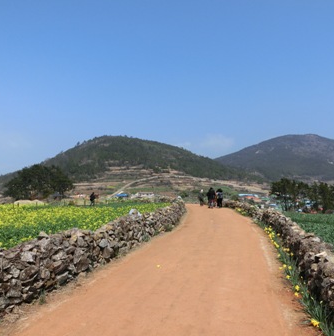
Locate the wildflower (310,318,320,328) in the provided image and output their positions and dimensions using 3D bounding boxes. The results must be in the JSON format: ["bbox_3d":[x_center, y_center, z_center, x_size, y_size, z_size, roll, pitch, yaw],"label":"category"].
[{"bbox_3d":[1.505,1.586,3.300,0.095,0.090,0.085,0,-3,0],"label":"wildflower"}]

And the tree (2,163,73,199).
[{"bbox_3d":[-33.764,3.810,85.000,17.300,9.400,13.000,0,-3,0],"label":"tree"}]

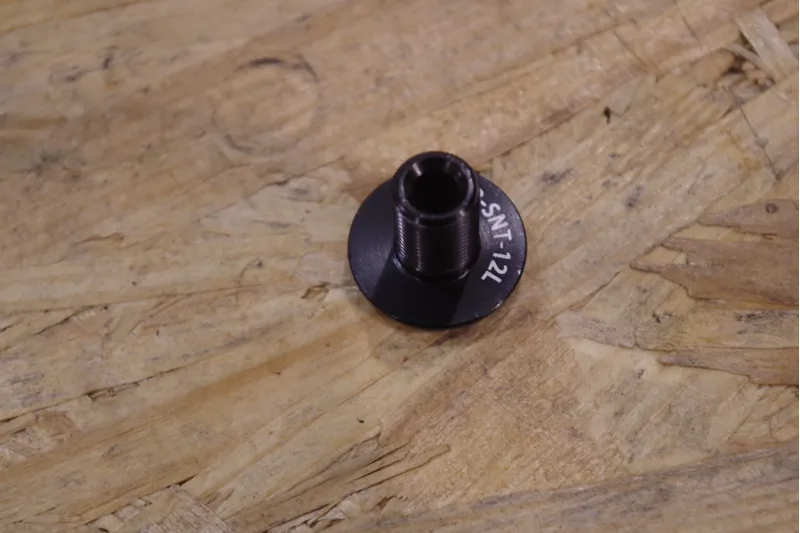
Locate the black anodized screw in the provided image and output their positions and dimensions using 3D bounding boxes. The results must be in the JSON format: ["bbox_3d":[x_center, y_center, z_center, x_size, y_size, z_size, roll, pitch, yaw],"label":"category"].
[{"bbox_3d":[0.005,-0.007,0.182,0.026,0.018,0.026,0,63,1],"label":"black anodized screw"}]

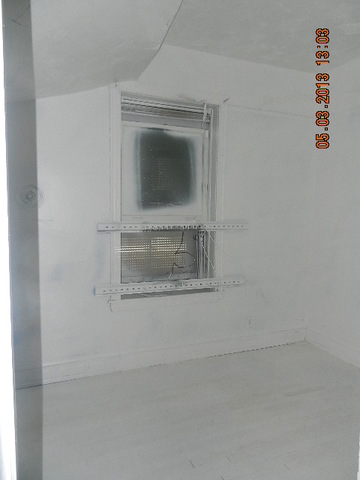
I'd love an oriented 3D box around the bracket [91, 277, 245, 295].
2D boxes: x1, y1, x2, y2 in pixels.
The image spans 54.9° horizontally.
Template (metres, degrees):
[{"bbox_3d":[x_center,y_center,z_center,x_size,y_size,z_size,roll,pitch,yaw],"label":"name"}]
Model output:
[{"bbox_3d":[-0.044,0.385,3.011,1.365,0.052,0.048,-2,4,-22],"label":"bracket"}]

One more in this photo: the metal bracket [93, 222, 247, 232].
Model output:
[{"bbox_3d":[-0.018,-0.112,2.990,1.365,0.052,0.048,-2,4,-22],"label":"metal bracket"}]

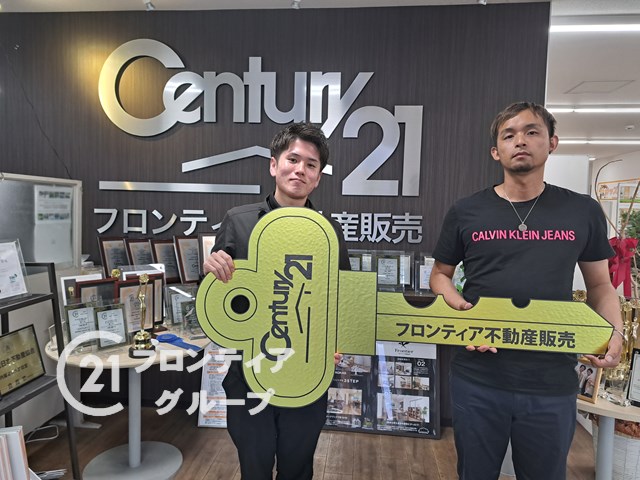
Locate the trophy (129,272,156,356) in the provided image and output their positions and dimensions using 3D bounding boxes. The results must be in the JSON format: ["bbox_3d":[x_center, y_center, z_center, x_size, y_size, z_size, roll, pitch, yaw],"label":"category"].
[{"bbox_3d":[-0.845,0.357,2.119,0.118,0.388,0.116,0,4,-22],"label":"trophy"}]

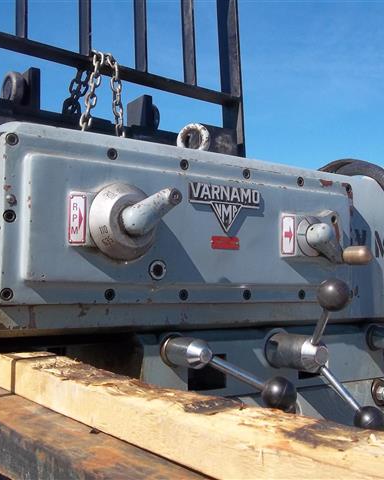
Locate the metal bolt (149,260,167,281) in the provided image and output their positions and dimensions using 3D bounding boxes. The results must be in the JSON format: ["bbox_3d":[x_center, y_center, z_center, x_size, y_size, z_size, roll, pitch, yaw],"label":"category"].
[{"bbox_3d":[-0.049,0.043,0.842,0.026,0.026,0.010,4,-6,-34],"label":"metal bolt"}]

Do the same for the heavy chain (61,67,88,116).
[{"bbox_3d":[-0.381,-0.480,1.920,0.072,0.138,0.050,4,-6,-34],"label":"heavy chain"}]

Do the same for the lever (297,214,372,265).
[{"bbox_3d":[0.237,-0.002,0.973,0.085,0.084,0.102,4,-6,-34],"label":"lever"}]

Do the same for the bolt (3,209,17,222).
[{"bbox_3d":[-0.229,-0.030,0.743,0.017,0.017,0.010,4,-6,-34],"label":"bolt"}]

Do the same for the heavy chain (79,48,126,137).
[{"bbox_3d":[-0.281,-0.455,1.850,0.121,0.235,0.060,4,-6,-34],"label":"heavy chain"}]

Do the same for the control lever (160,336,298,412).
[{"bbox_3d":[0.047,0.188,0.834,0.166,0.105,0.143,4,-6,-34],"label":"control lever"}]

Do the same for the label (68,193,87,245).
[{"bbox_3d":[-0.149,-0.028,0.768,0.025,0.067,0.003,4,-6,-34],"label":"label"}]

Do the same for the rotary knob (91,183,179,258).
[{"bbox_3d":[-0.073,-0.026,0.780,0.106,0.104,0.075,4,-6,-34],"label":"rotary knob"}]

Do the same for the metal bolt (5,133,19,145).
[{"bbox_3d":[-0.229,-0.128,0.751,0.017,0.017,0.010,4,-6,-34],"label":"metal bolt"}]

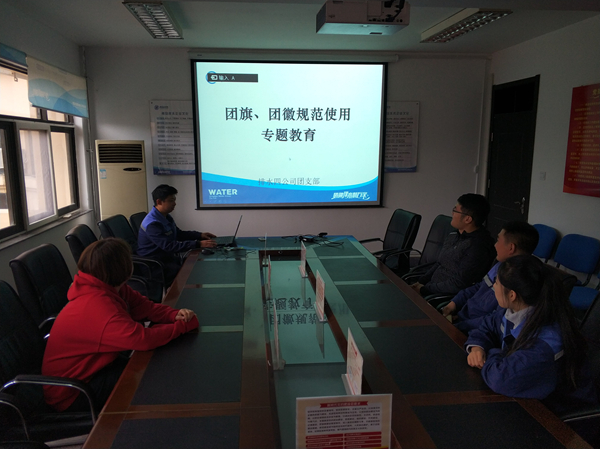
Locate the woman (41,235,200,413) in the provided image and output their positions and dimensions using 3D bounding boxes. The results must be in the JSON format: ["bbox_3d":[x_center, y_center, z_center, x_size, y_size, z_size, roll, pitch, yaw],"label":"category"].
[{"bbox_3d":[-0.830,0.653,2.183,0.760,1.180,0.500,-3,10,-19],"label":"woman"}]

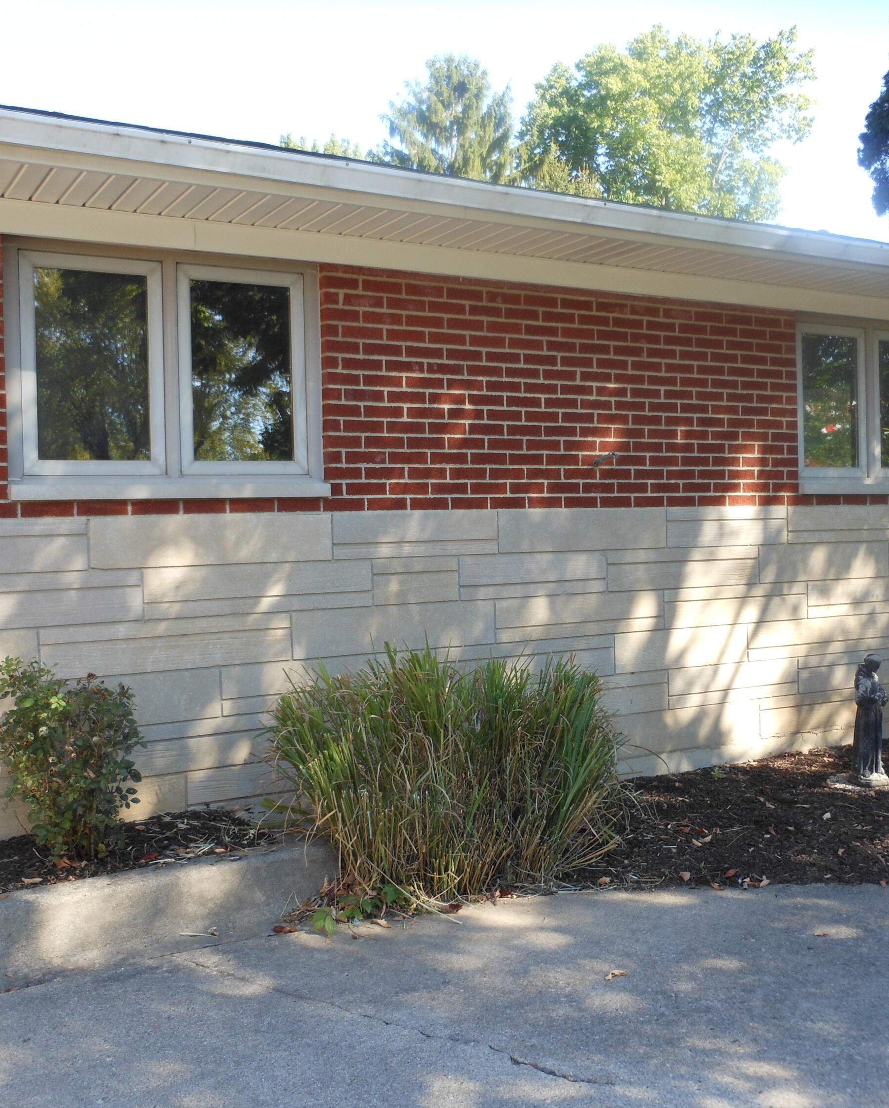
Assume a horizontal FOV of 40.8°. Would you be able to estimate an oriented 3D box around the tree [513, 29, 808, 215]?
[{"bbox_3d":[5.274,-5.939,28.113,7.600,12.922,7.400,-1,2,11],"label":"tree"}]

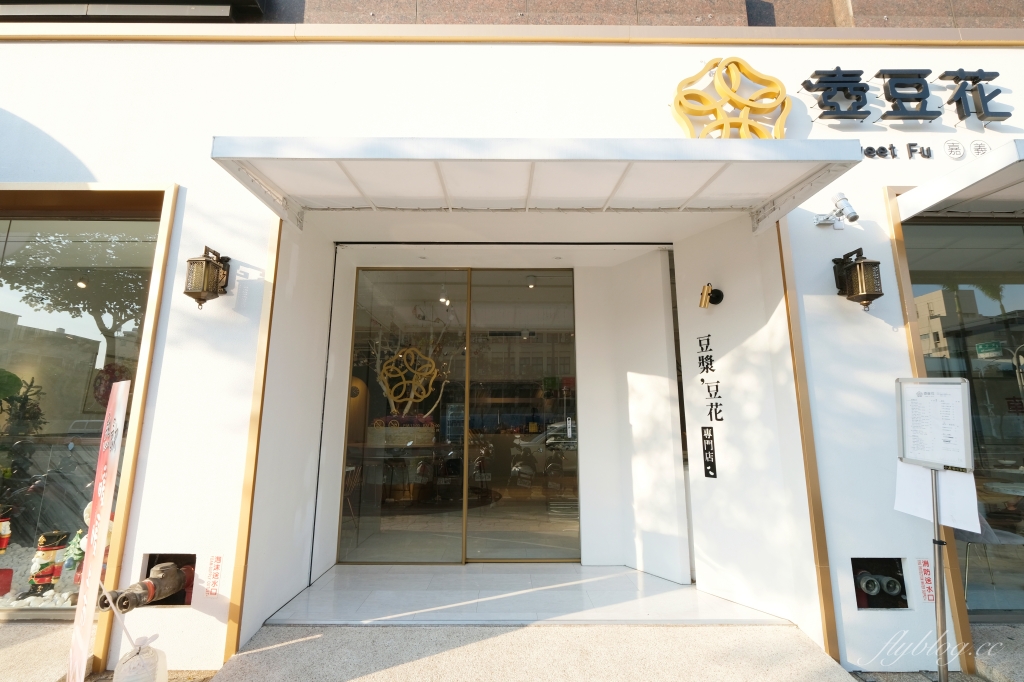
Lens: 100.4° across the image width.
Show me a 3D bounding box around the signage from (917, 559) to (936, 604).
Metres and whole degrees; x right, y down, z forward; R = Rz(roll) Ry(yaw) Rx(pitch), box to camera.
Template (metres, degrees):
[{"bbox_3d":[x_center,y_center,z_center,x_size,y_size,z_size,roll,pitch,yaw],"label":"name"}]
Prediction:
[{"bbox_3d":[2.441,1.409,2.510,0.078,0.240,0.010,0,-10,0],"label":"signage"}]

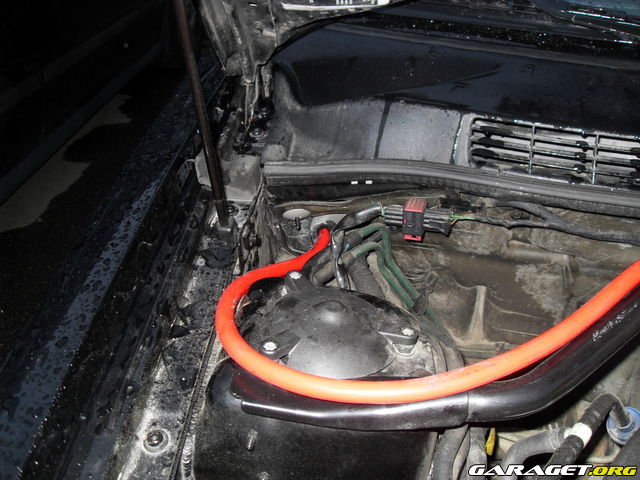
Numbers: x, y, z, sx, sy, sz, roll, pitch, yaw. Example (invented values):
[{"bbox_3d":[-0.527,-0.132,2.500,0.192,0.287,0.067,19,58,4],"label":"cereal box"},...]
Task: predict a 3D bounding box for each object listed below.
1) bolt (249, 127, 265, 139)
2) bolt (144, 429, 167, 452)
[{"bbox_3d":[-0.090,-0.153,0.920,0.021,0.011,0.021,0,40,0],"label":"bolt"},{"bbox_3d":[-0.130,0.158,0.510,0.018,0.010,0.018,0,43,0],"label":"bolt"}]

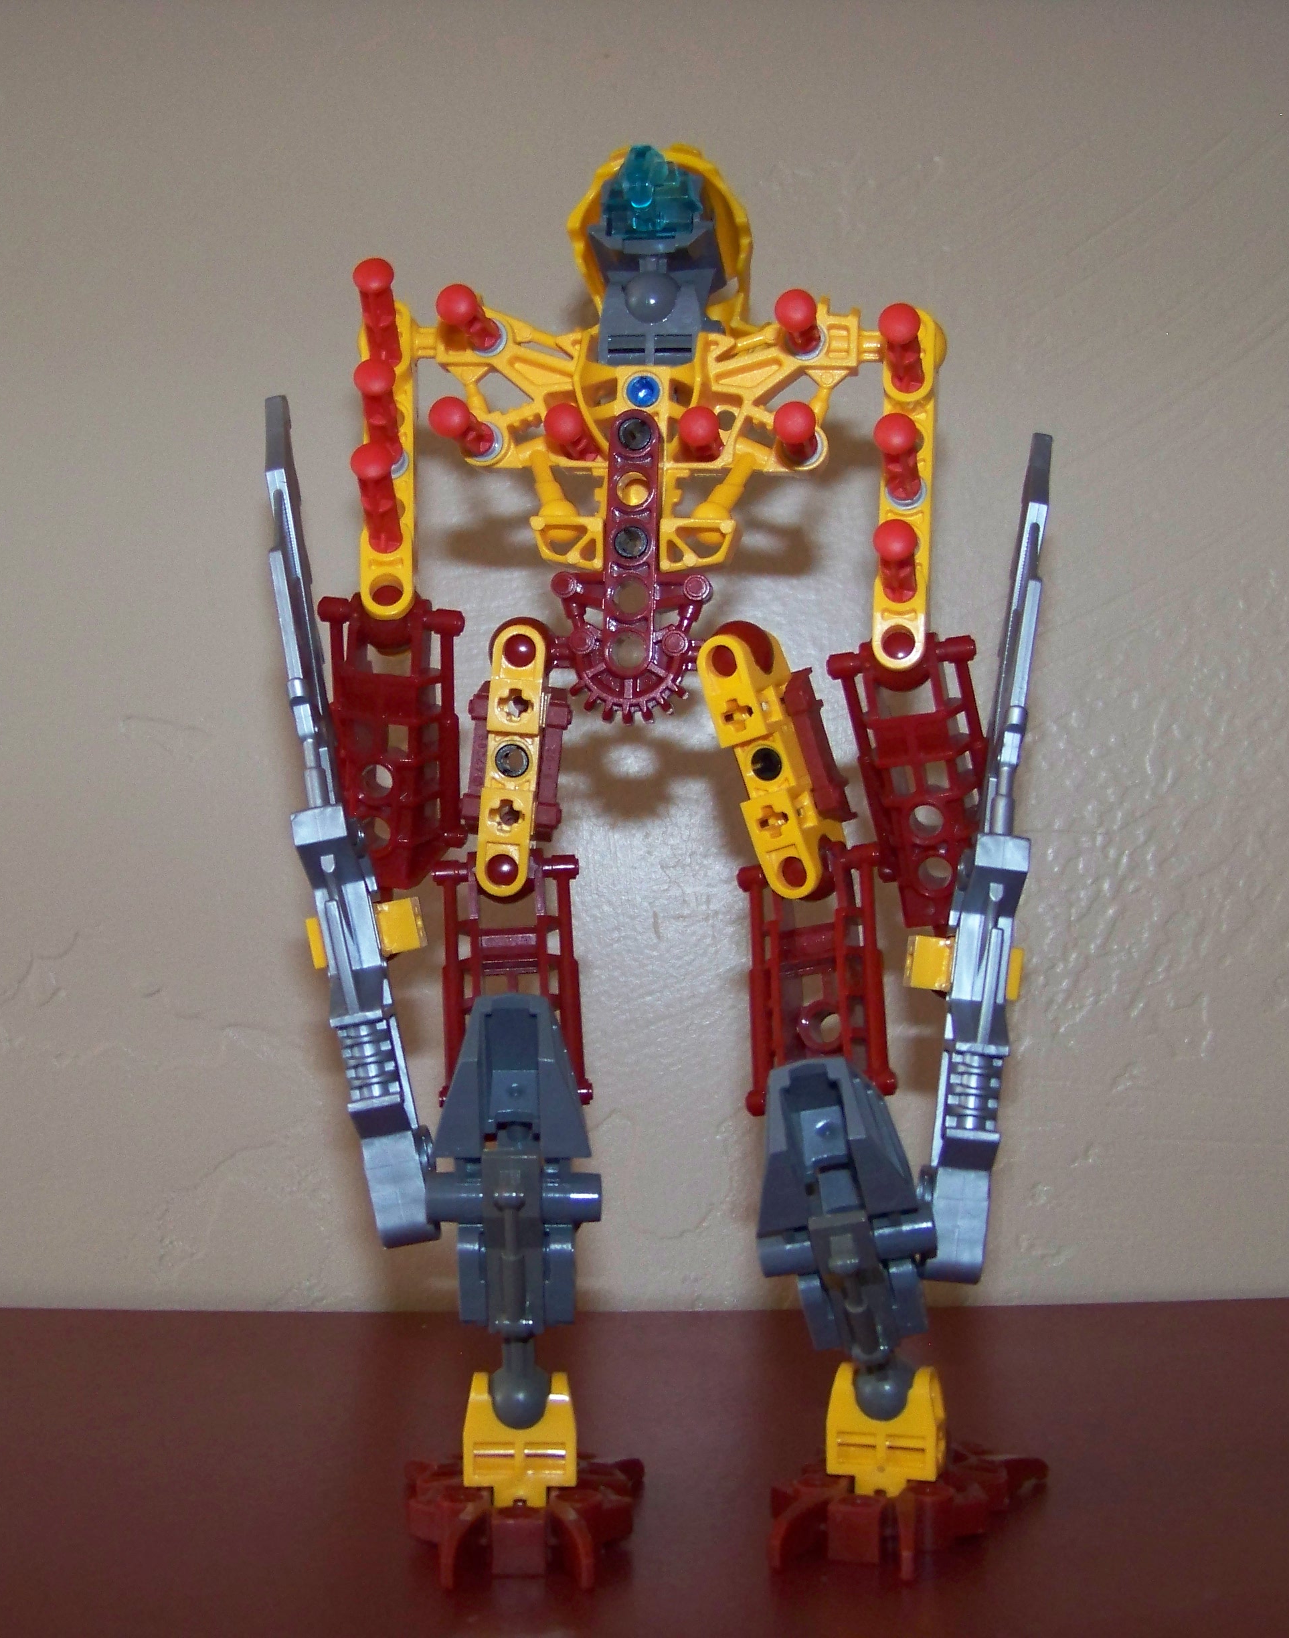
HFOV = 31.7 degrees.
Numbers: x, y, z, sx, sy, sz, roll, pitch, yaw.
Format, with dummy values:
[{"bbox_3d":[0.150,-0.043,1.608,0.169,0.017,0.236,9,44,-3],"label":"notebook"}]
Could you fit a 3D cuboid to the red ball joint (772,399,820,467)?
[{"bbox_3d":[0.022,-0.056,0.330,0.006,0.006,0.020,-1,-1,8],"label":"red ball joint"}]

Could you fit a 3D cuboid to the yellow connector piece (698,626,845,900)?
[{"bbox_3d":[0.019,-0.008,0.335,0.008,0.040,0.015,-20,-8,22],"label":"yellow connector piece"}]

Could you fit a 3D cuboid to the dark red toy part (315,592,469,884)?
[{"bbox_3d":[-0.037,-0.011,0.333,0.021,0.045,0.013,3,12,13],"label":"dark red toy part"}]

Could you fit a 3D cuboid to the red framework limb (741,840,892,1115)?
[{"bbox_3d":[0.026,0.025,0.340,0.022,0.046,0.014,-6,-6,12],"label":"red framework limb"}]

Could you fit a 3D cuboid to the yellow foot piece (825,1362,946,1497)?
[{"bbox_3d":[0.035,0.087,0.330,0.016,0.019,0.012,-1,-1,13],"label":"yellow foot piece"}]

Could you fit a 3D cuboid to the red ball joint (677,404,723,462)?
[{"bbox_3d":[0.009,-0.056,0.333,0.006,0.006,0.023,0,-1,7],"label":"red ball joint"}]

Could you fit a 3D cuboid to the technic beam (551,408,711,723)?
[{"bbox_3d":[-0.002,-0.038,0.338,0.024,0.046,0.009,2,3,6],"label":"technic beam"}]

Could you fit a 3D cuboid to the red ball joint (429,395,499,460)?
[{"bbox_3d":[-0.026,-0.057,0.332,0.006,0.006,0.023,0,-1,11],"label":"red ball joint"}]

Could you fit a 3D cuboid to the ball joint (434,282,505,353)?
[{"bbox_3d":[-0.025,-0.073,0.330,0.006,0.006,0.020,-1,-1,8],"label":"ball joint"}]

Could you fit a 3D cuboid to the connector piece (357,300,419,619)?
[{"bbox_3d":[-0.039,-0.052,0.351,0.008,0.056,0.013,-4,-25,0],"label":"connector piece"}]

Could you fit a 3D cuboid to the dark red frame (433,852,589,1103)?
[{"bbox_3d":[-0.019,0.025,0.336,0.023,0.042,0.013,-3,-3,0],"label":"dark red frame"}]

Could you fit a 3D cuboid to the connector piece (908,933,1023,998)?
[{"bbox_3d":[0.047,0.022,0.334,0.017,0.008,0.008,7,0,3],"label":"connector piece"}]

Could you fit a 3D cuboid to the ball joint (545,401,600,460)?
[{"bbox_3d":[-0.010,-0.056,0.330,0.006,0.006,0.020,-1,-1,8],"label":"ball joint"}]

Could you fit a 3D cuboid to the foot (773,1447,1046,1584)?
[{"bbox_3d":[0.038,0.103,0.345,0.035,0.011,0.044,-1,-1,22],"label":"foot"}]

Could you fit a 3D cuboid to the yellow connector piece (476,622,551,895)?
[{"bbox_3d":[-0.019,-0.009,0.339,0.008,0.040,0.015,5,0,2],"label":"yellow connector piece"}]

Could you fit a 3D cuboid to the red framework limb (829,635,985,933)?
[{"bbox_3d":[0.041,-0.007,0.344,0.022,0.047,0.014,-9,-3,7],"label":"red framework limb"}]

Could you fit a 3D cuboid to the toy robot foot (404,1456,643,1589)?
[{"bbox_3d":[-0.017,0.100,0.328,0.034,0.009,0.039,0,-1,0],"label":"toy robot foot"}]

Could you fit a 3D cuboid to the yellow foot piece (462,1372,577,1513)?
[{"bbox_3d":[-0.018,0.089,0.330,0.016,0.020,0.012,0,-1,0],"label":"yellow foot piece"}]

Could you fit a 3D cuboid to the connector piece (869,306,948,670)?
[{"bbox_3d":[0.040,-0.049,0.347,0.008,0.056,0.013,1,-13,10],"label":"connector piece"}]

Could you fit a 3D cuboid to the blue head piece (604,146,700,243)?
[{"bbox_3d":[0.001,-0.096,0.349,0.015,0.015,0.014,-1,-1,3],"label":"blue head piece"}]

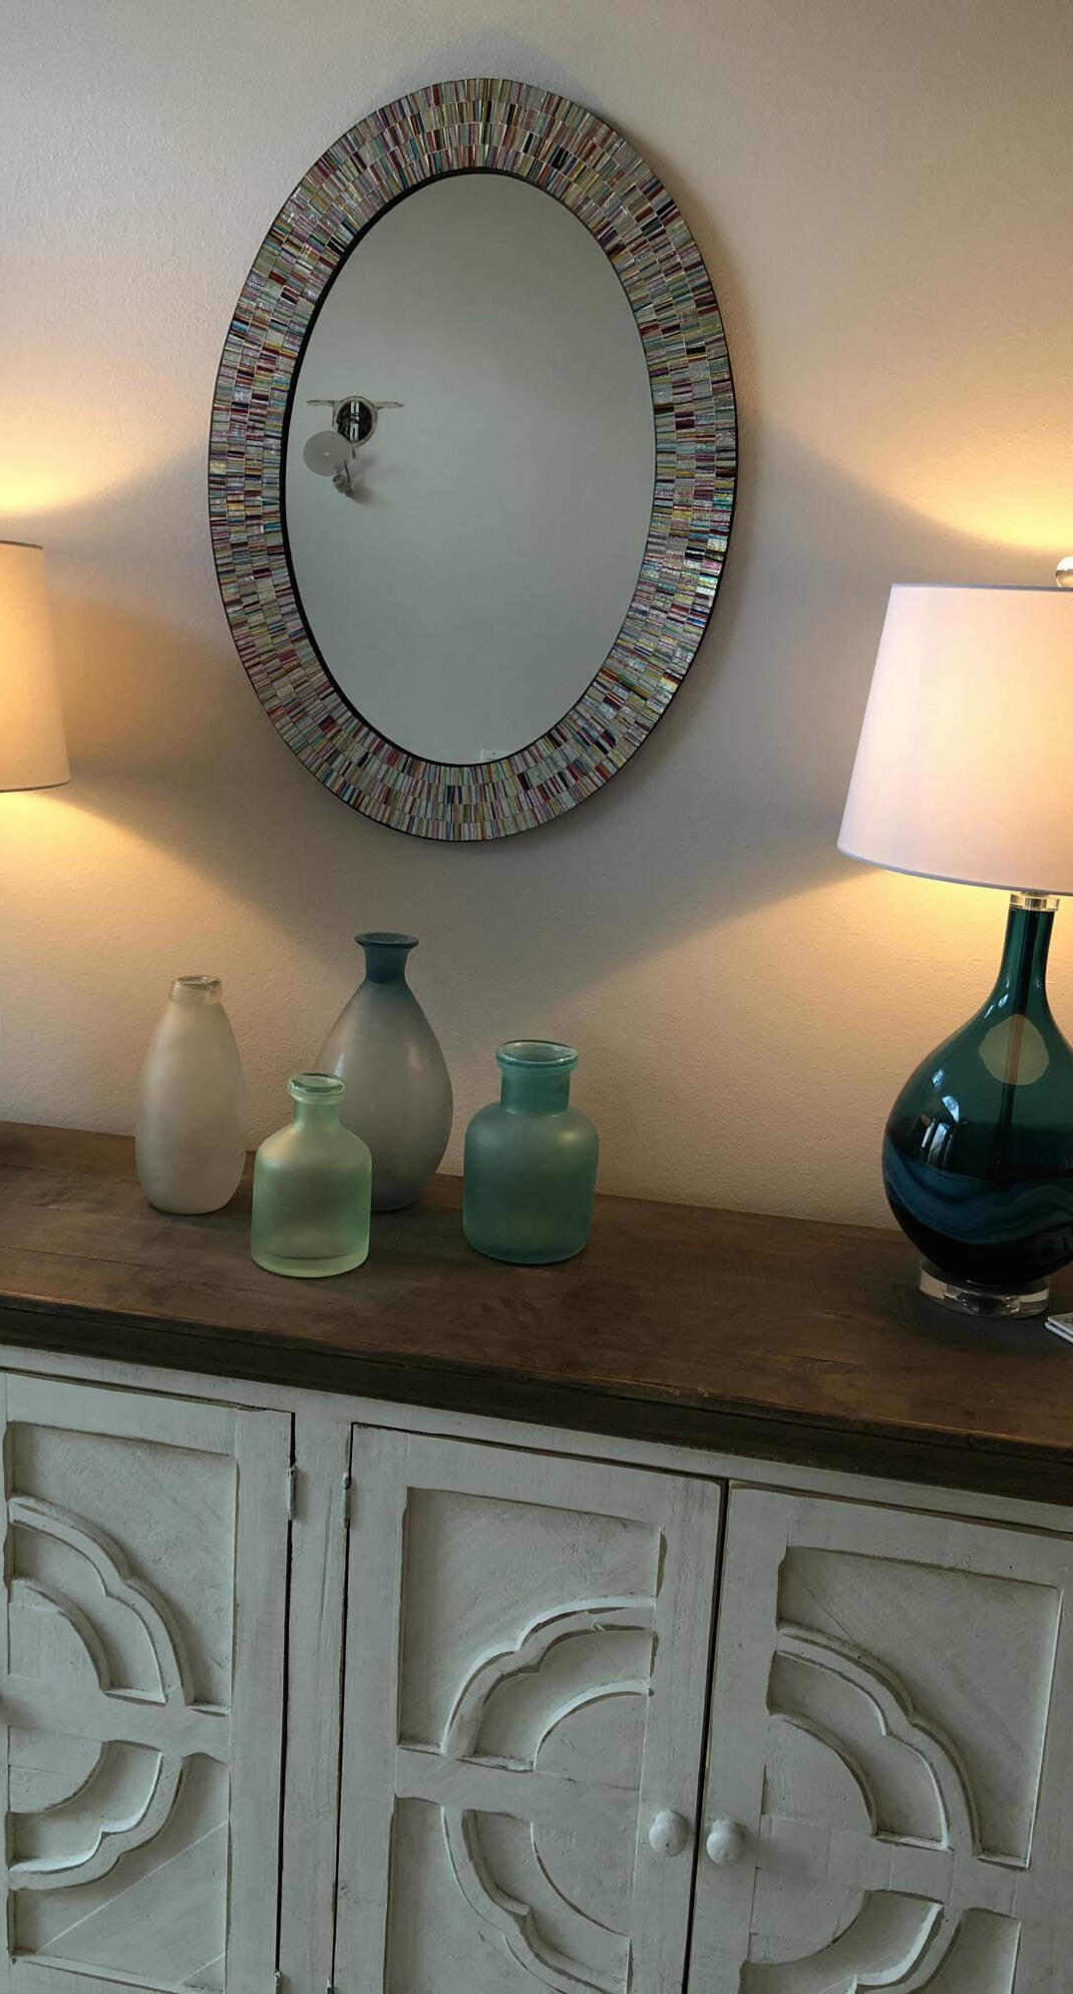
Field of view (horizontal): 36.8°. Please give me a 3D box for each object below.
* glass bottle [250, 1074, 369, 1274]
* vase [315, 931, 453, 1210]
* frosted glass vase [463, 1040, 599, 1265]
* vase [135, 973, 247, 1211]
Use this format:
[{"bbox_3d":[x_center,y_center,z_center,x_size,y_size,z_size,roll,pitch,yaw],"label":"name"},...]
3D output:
[{"bbox_3d":[-0.225,0.173,1.621,0.121,0.185,0.121,3,12,-1],"label":"glass bottle"},{"bbox_3d":[-0.168,0.082,1.792,0.154,0.299,0.154,3,12,-1],"label":"vase"},{"bbox_3d":[-0.005,0.158,1.687,0.141,0.212,0.141,3,12,-1],"label":"frosted glass vase"},{"bbox_3d":[-0.373,0.105,1.748,0.119,0.249,0.119,6,12,11],"label":"vase"}]

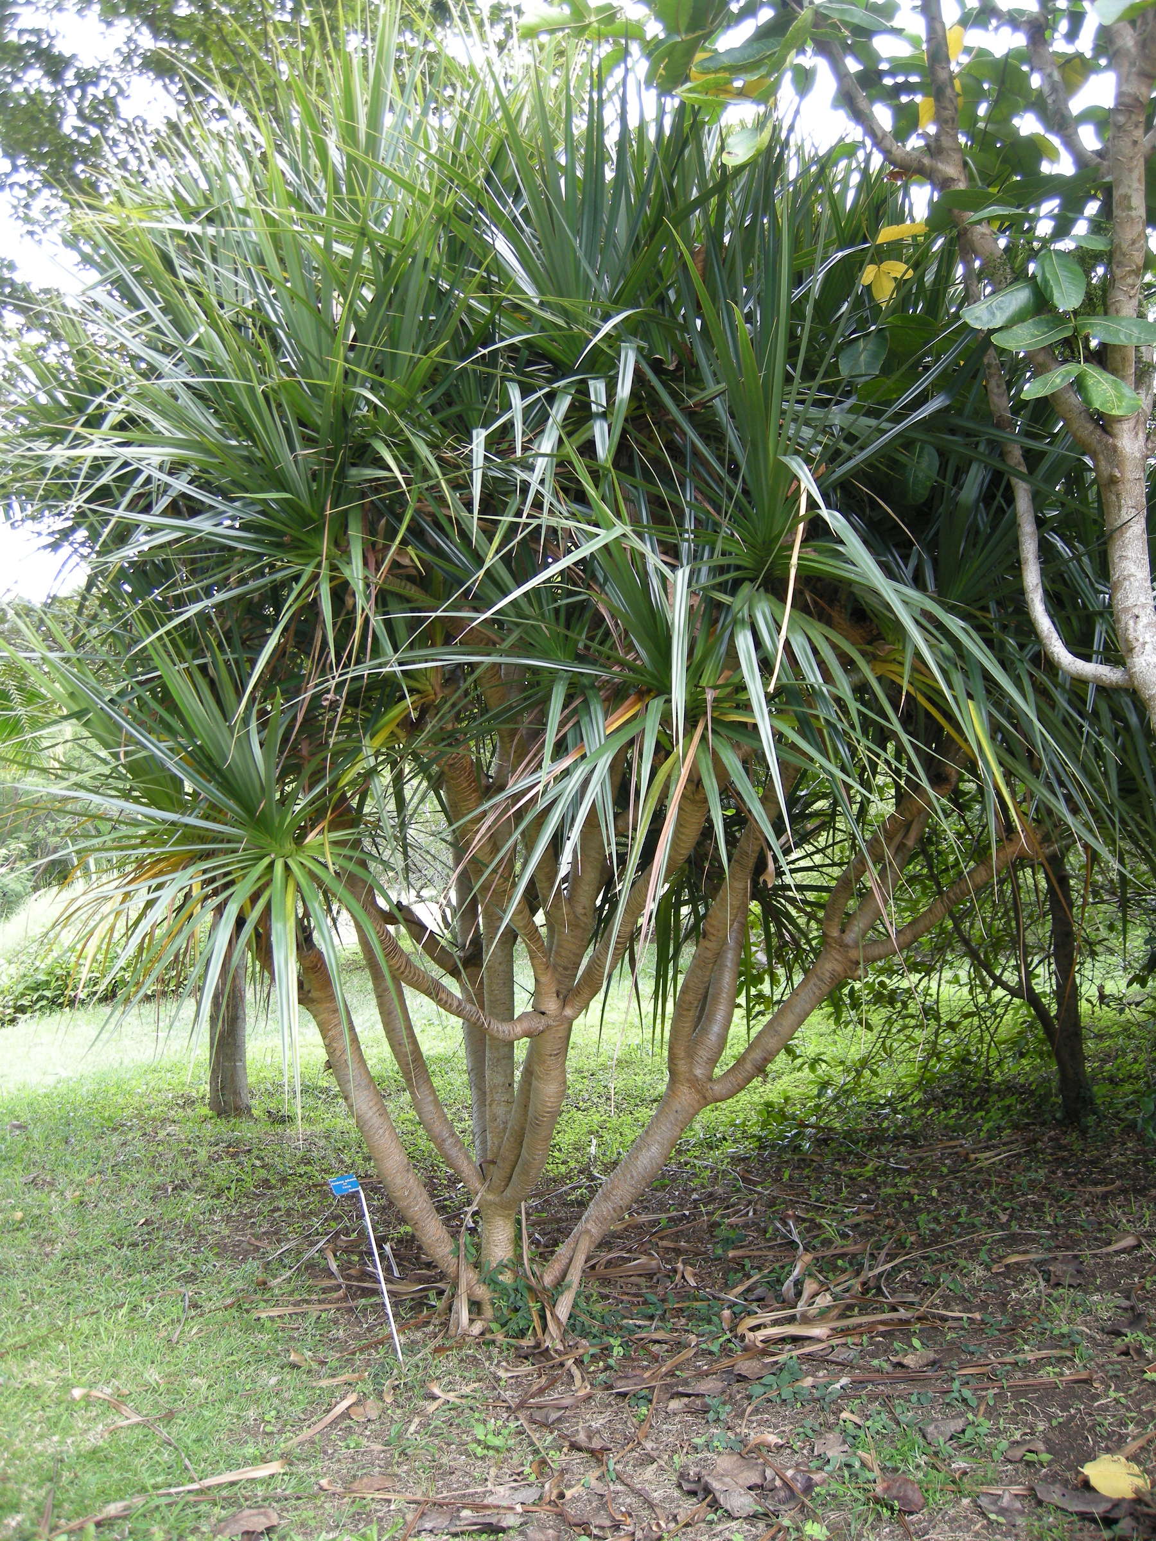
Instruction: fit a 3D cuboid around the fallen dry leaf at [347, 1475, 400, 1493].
[{"bbox_3d":[-0.498,1.731,3.782,0.133,0.025,0.080,0,-2,-7],"label":"fallen dry leaf"}]

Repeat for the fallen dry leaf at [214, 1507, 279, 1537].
[{"bbox_3d":[-0.741,1.681,3.484,0.147,0.040,0.068,1,-3,-12],"label":"fallen dry leaf"}]

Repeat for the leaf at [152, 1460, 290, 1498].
[{"bbox_3d":[-0.864,1.730,3.805,0.335,0.030,0.045,2,-3,-33],"label":"leaf"}]

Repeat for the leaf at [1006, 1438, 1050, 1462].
[{"bbox_3d":[1.151,1.737,3.984,0.108,0.030,0.080,-1,-3,16],"label":"leaf"}]

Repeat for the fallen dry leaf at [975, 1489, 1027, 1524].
[{"bbox_3d":[0.965,1.679,3.557,0.114,0.050,0.089,-1,-3,15],"label":"fallen dry leaf"}]

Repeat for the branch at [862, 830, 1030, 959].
[{"bbox_3d":[1.156,0.402,4.880,0.658,0.100,0.100,-33,0,4],"label":"branch"}]

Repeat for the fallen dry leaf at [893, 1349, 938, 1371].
[{"bbox_3d":[0.990,1.727,4.568,0.131,0.040,0.090,-1,-3,12],"label":"fallen dry leaf"}]

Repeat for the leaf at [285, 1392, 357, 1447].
[{"bbox_3d":[-0.689,1.749,4.199,0.045,0.025,0.396,-1,-3,19],"label":"leaf"}]

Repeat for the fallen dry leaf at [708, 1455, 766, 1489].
[{"bbox_3d":[0.393,1.729,3.842,0.134,0.035,0.104,0,-2,6],"label":"fallen dry leaf"}]

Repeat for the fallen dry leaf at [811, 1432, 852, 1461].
[{"bbox_3d":[0.652,1.738,4.012,0.096,0.030,0.106,0,-2,9],"label":"fallen dry leaf"}]

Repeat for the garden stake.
[{"bbox_3d":[-0.629,1.470,4.600,0.088,0.572,0.040,-14,-3,-3],"label":"garden stake"}]

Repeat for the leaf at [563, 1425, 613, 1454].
[{"bbox_3d":[0.025,1.700,3.962,0.126,0.042,0.102,0,-2,0],"label":"leaf"}]

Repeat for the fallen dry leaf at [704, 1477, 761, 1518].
[{"bbox_3d":[0.360,1.684,3.613,0.130,0.045,0.138,0,-2,6],"label":"fallen dry leaf"}]

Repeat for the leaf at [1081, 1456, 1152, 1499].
[{"bbox_3d":[1.278,1.680,3.703,0.159,0.060,0.128,-1,-3,19],"label":"leaf"}]

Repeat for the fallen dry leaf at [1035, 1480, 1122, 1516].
[{"bbox_3d":[1.183,1.722,3.688,0.193,0.035,0.080,-1,-3,17],"label":"fallen dry leaf"}]

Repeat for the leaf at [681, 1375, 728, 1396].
[{"bbox_3d":[0.360,1.758,4.457,0.129,0.030,0.080,0,-2,5],"label":"leaf"}]

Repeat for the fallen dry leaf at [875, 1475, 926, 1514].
[{"bbox_3d":[0.748,1.679,3.614,0.117,0.055,0.105,-1,-3,12],"label":"fallen dry leaf"}]

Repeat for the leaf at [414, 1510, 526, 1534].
[{"bbox_3d":[-0.251,1.717,3.561,0.251,0.035,0.080,0,-2,-4],"label":"leaf"}]

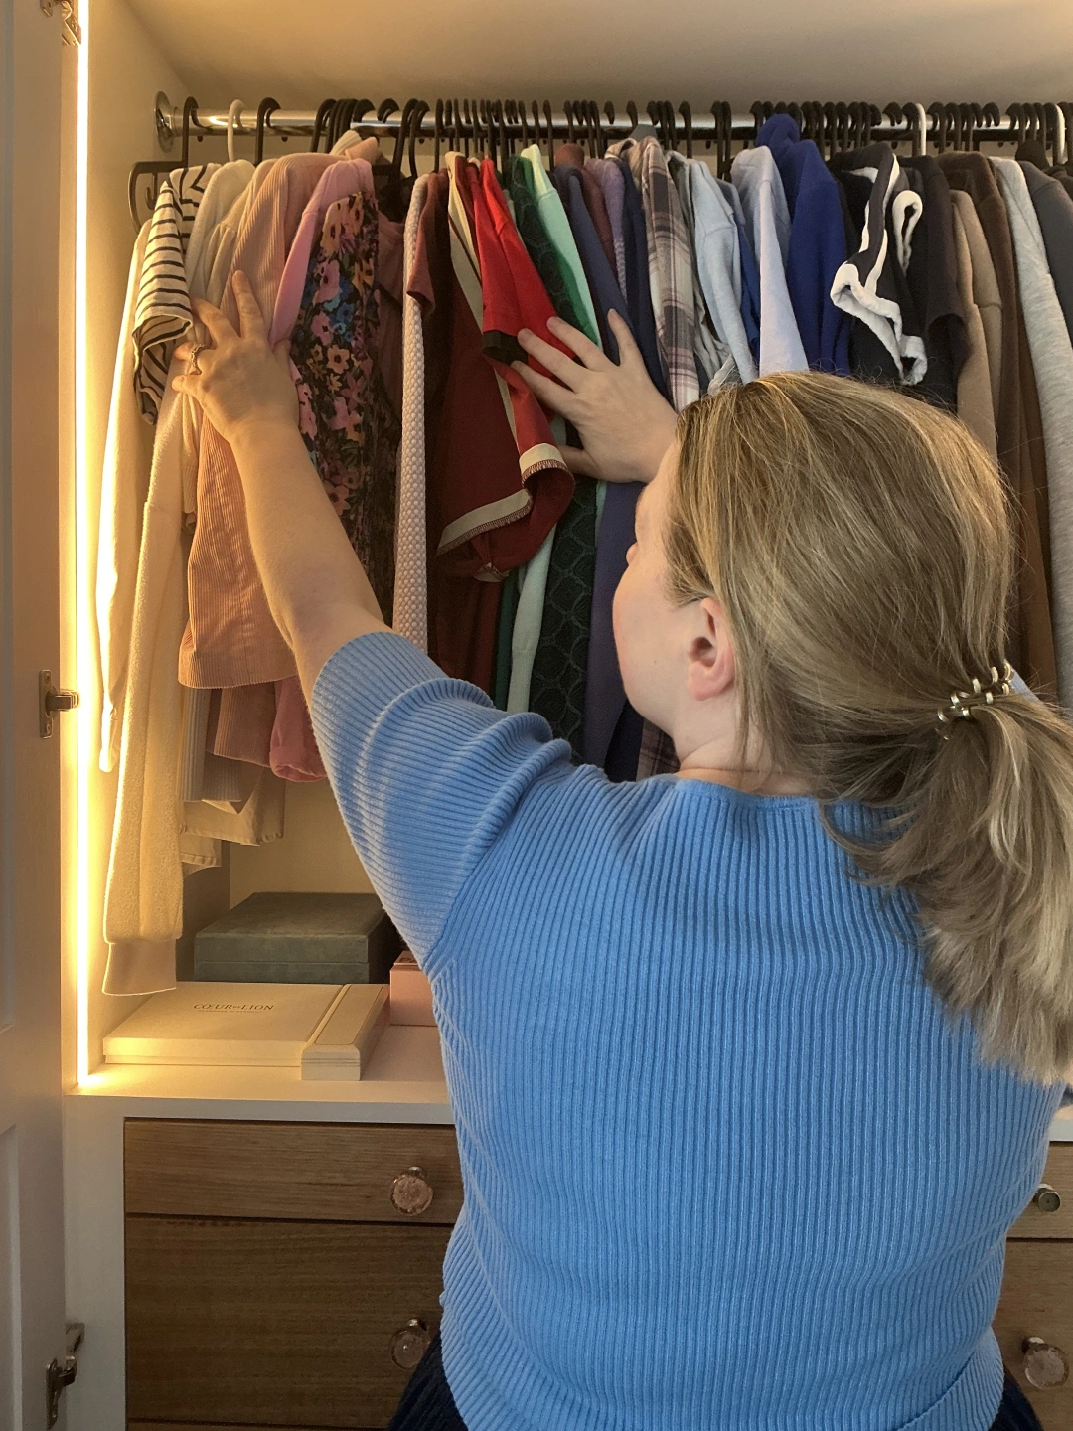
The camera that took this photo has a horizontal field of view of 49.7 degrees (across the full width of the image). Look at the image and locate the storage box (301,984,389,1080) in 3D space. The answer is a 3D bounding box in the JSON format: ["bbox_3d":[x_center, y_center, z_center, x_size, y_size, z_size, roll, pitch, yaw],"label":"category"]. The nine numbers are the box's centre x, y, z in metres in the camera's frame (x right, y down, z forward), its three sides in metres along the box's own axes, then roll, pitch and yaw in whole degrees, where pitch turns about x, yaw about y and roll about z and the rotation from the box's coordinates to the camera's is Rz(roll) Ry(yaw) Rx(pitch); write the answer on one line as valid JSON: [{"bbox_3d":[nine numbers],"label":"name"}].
[{"bbox_3d":[-0.205,0.346,1.279,0.059,0.035,0.223,1,3,1],"label":"storage box"}]

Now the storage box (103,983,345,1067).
[{"bbox_3d":[-0.342,0.347,1.309,0.214,0.026,0.211,1,3,1],"label":"storage box"}]

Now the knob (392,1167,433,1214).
[{"bbox_3d":[-0.117,0.449,1.094,0.039,0.039,0.042,1,3,1],"label":"knob"}]

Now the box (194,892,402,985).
[{"bbox_3d":[-0.305,0.305,1.530,0.212,0.092,0.257,1,3,1],"label":"box"}]

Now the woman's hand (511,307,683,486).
[{"bbox_3d":[0.054,-0.296,1.065,0.180,0.138,0.060,38,0,18],"label":"woman's hand"}]

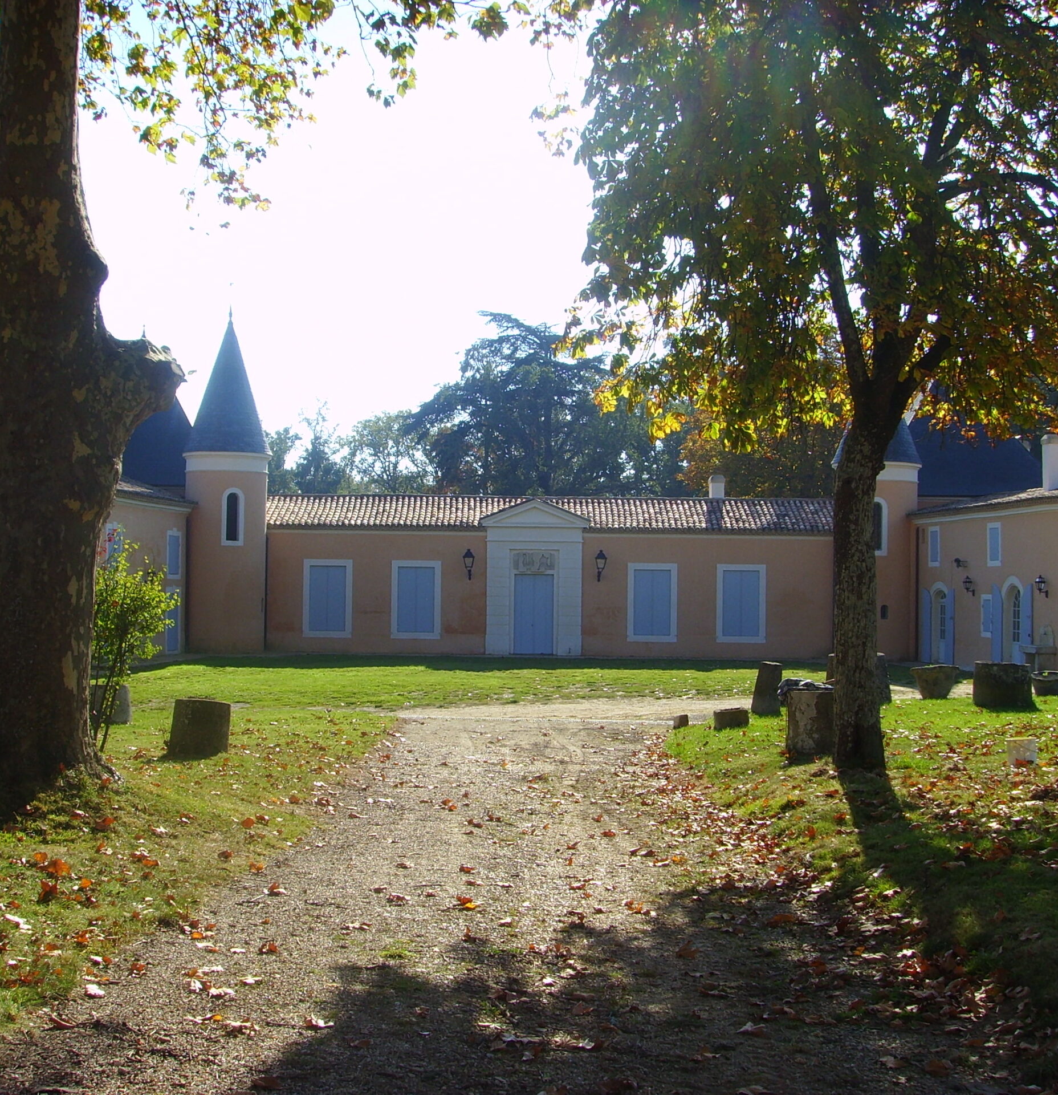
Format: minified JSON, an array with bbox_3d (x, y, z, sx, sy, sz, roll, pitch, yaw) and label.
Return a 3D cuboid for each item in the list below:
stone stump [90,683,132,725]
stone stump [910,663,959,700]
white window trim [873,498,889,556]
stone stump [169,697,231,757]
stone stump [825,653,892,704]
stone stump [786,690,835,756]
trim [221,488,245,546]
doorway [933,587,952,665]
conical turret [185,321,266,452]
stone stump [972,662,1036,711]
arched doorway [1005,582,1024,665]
[{"bbox_3d":[-5.237,1.913,20.348,0.640,0.491,0.640,1,-2,-14],"label":"stone stump"},{"bbox_3d":[6.971,2.317,28.200,0.840,0.600,0.840,1,-1,0],"label":"stone stump"},{"bbox_3d":[11.174,-0.659,52.800,0.740,1.870,0.180,0,-1,14],"label":"white window trim"},{"bbox_3d":[-3.115,1.715,15.600,0.540,0.520,0.540,4,-2,0],"label":"stone stump"},{"bbox_3d":[5.406,2.145,26.900,1.020,0.820,1.020,1,-1,0],"label":"stone stump"},{"bbox_3d":[2.996,1.812,17.270,0.562,0.670,0.562,0,-2,10],"label":"stone stump"},{"bbox_3d":[-9.494,-0.970,52.800,0.740,1.850,0.180,1,-2,-18],"label":"trim"},{"bbox_3d":[12.625,2.360,50.034,0.300,2.393,1.307,1,-2,-9],"label":"doorway"},{"bbox_3d":[-9.627,-5.150,52.549,2.632,4.368,2.632,1,-2,-10],"label":"conical turret"},{"bbox_3d":[7.474,2.155,25.936,0.938,0.701,0.938,0,-2,16],"label":"stone stump"},{"bbox_3d":[14.121,2.183,47.312,0.300,2.400,1.450,1,-1,-6],"label":"arched doorway"}]

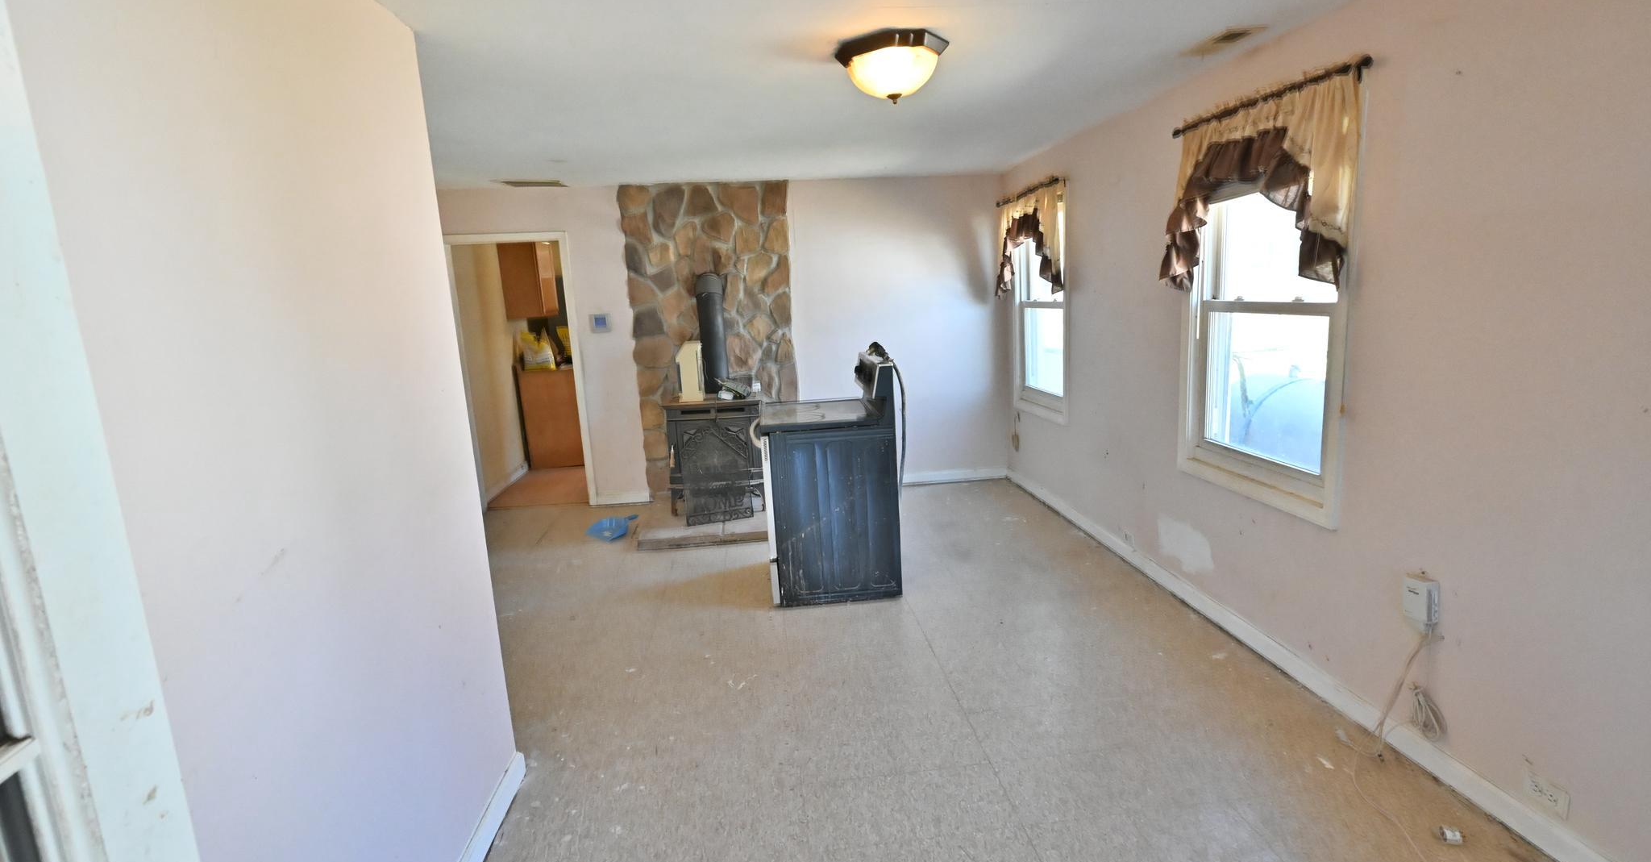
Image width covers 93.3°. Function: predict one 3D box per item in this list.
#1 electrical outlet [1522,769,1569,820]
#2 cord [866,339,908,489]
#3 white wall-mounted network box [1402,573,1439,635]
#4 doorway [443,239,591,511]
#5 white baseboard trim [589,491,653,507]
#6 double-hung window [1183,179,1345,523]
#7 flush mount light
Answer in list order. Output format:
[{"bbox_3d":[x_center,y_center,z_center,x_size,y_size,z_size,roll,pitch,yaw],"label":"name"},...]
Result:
[{"bbox_3d":[1.843,0.936,1.999,0.011,0.071,0.115,-4,10,-5],"label":"electrical outlet"},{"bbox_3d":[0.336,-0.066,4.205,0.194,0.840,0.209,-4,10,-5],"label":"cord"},{"bbox_3d":[1.812,0.522,2.377,0.040,0.145,0.085,-4,10,-5],"label":"white wall-mounted network box"},{"bbox_3d":[-2.298,-0.422,5.970,0.864,2.101,0.119,-4,10,-5],"label":"doorway"},{"bbox_3d":[-1.593,0.537,6.131,0.452,0.082,0.016,-4,10,-5],"label":"white baseboard trim"},{"bbox_3d":[1.686,-0.473,3.033,0.099,1.490,1.008,-4,10,-5],"label":"double-hung window"},{"bbox_3d":[0.235,-1.214,2.664,0.383,0.181,0.378,-4,10,-5],"label":"flush mount light"}]

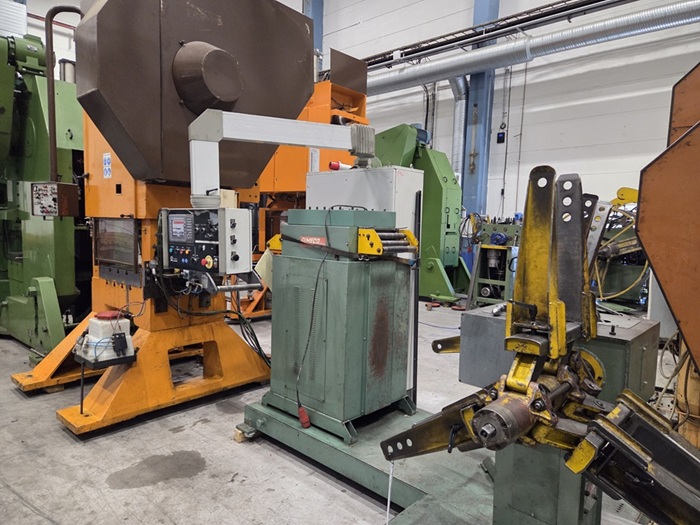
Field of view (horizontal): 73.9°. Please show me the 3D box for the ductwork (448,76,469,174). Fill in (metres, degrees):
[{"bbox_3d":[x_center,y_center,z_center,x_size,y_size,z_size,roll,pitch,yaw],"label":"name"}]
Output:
[{"bbox_3d":[2.532,-3.173,10.854,0.380,2.220,0.270,-4,8,-44],"label":"ductwork"}]

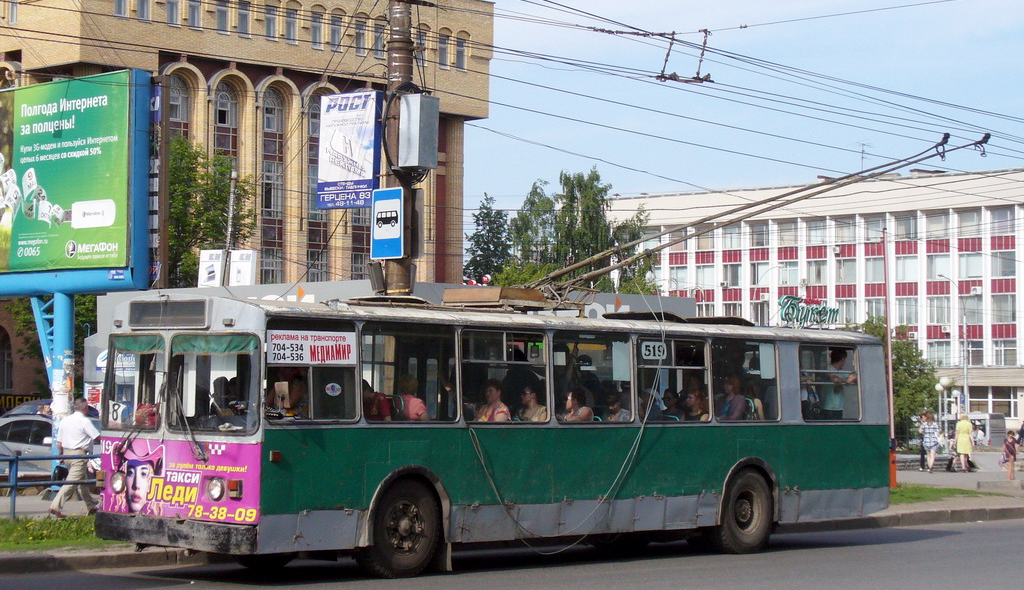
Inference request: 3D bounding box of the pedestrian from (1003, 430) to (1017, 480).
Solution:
[{"bbox_3d":[12.205,3.934,43.500,0.420,1.220,0.350,0,-3,14],"label":"pedestrian"}]

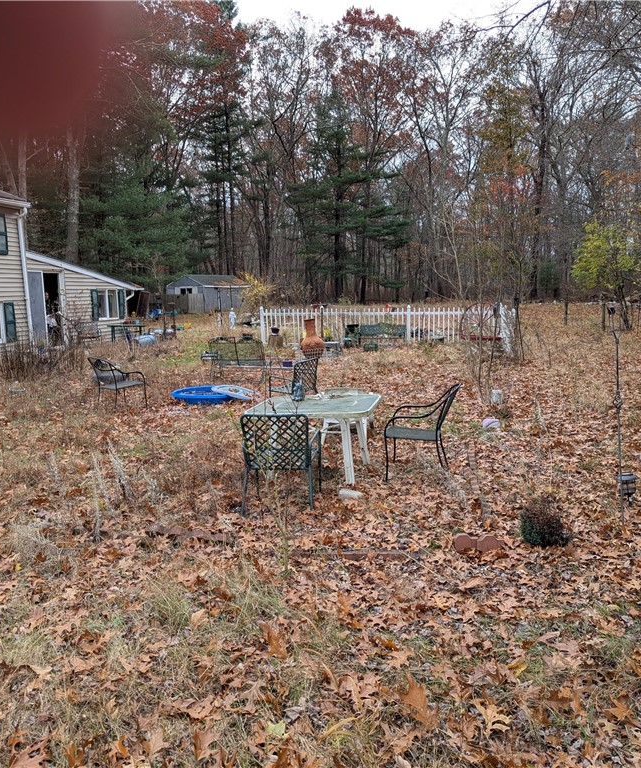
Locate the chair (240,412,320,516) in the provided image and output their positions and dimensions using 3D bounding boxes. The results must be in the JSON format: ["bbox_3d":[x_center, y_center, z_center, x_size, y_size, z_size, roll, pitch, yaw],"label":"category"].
[{"bbox_3d":[-0.338,0.639,6.284,0.610,0.865,0.610,-1,8,7],"label":"chair"}]

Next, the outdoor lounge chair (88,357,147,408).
[{"bbox_3d":[-3.362,-0.013,11.744,0.710,0.870,0.610,-9,11,-43],"label":"outdoor lounge chair"}]

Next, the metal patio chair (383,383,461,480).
[{"bbox_3d":[1.045,0.465,7.127,0.710,0.885,0.610,0,8,14],"label":"metal patio chair"}]

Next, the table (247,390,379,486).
[{"bbox_3d":[-0.022,0.563,7.264,1.200,0.720,1.060,-1,8,8],"label":"table"}]

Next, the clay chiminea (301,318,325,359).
[{"bbox_3d":[-0.191,-0.972,16.420,0.550,1.030,0.540,-2,8,0],"label":"clay chiminea"}]

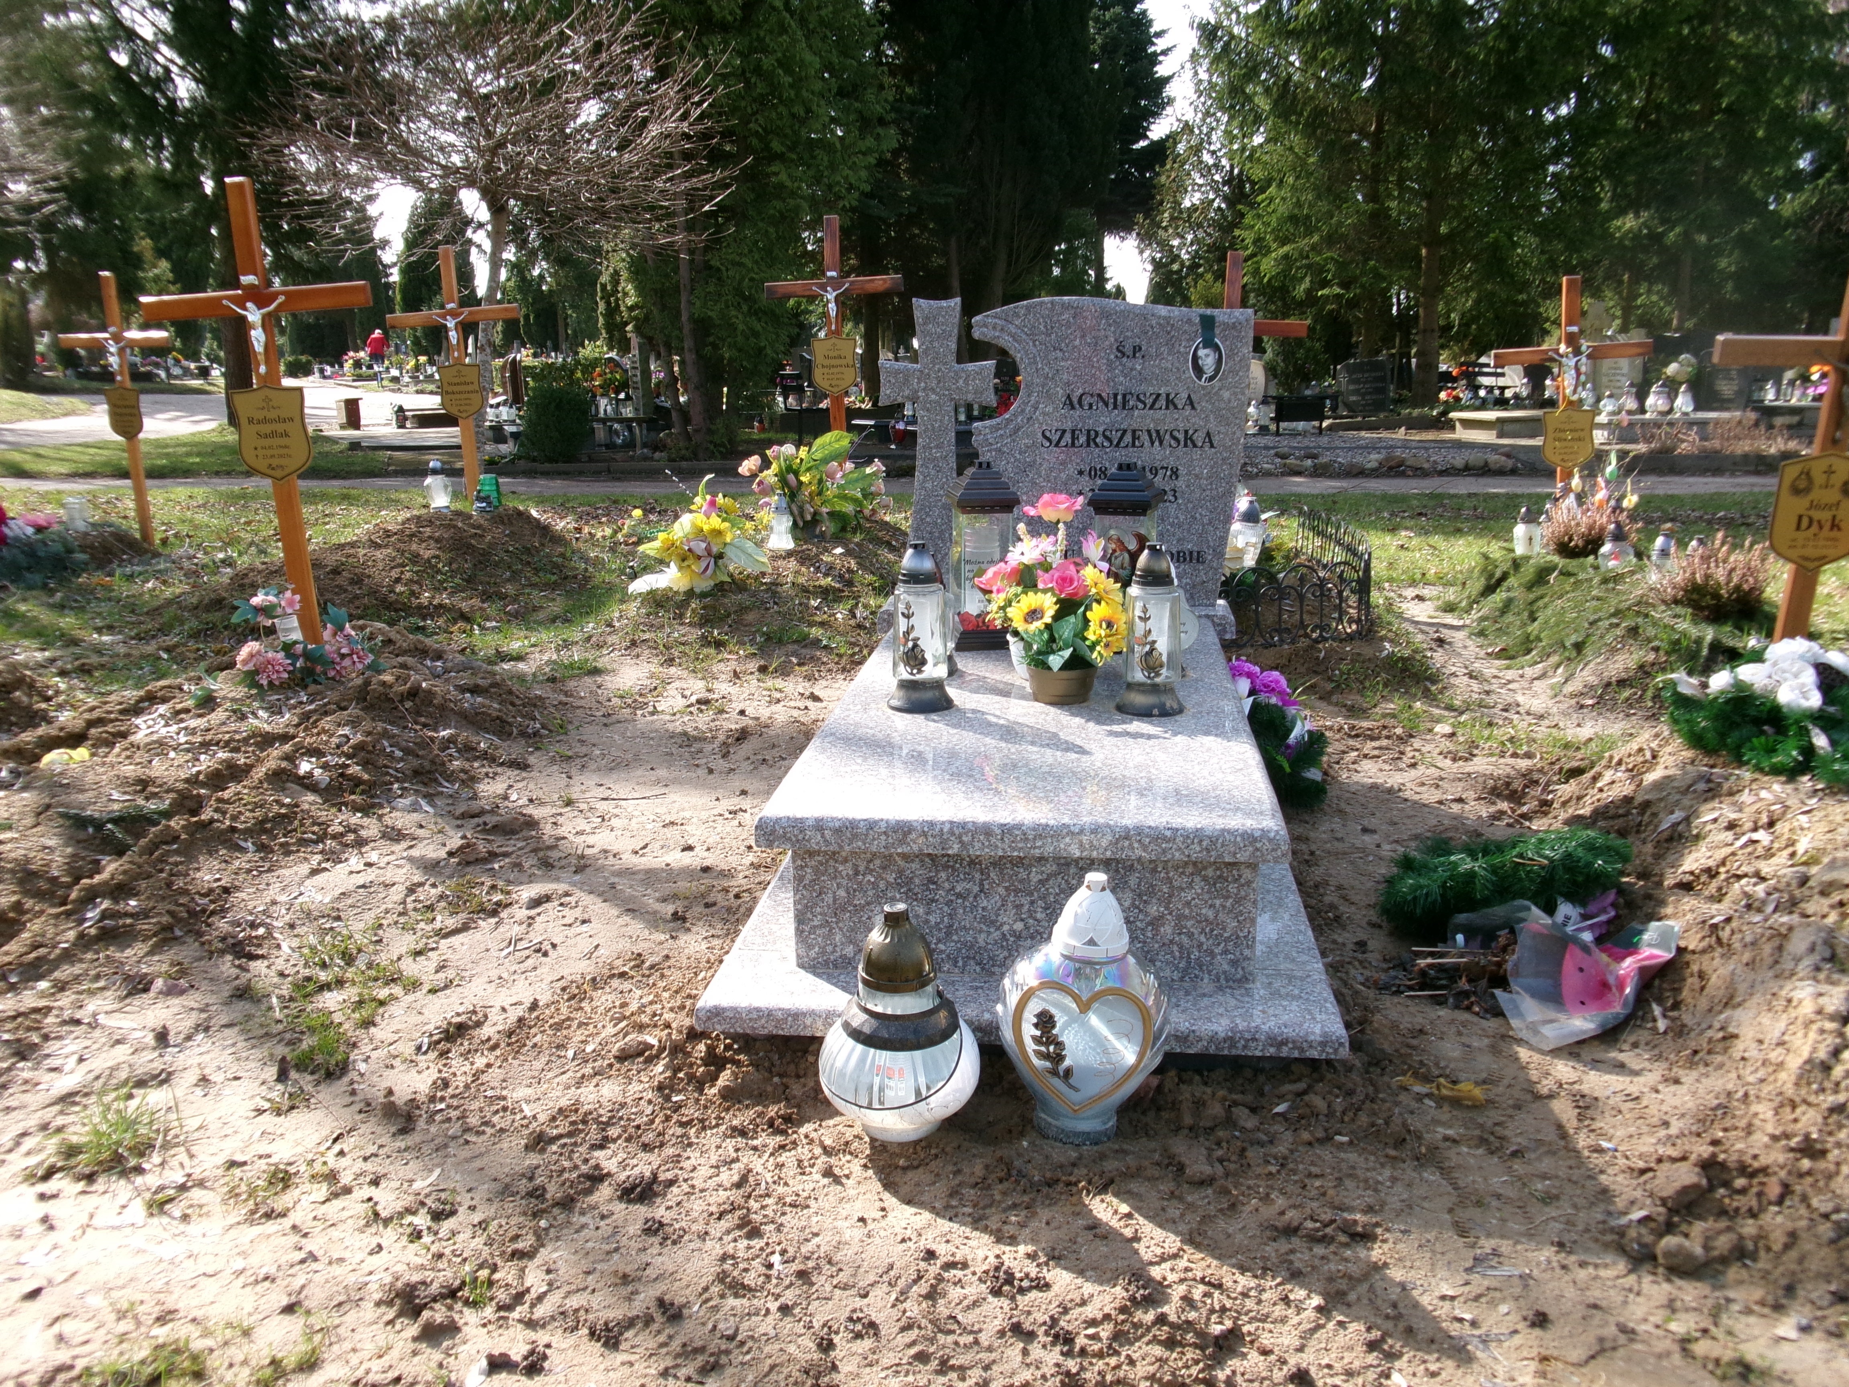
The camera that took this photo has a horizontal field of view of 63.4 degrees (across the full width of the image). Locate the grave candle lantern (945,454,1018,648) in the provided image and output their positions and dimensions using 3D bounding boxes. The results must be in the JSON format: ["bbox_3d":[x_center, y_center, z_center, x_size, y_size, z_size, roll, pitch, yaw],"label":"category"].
[{"bbox_3d":[0.147,-0.335,3.566,0.150,0.438,0.150,-3,13,-9],"label":"grave candle lantern"}]

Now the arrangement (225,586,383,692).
[{"bbox_3d":[-1.688,-0.148,4.080,0.370,0.230,0.260,-6,14,-22],"label":"arrangement"}]

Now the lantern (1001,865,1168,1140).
[{"bbox_3d":[0.219,0.419,2.032,0.230,0.365,0.180,4,14,8],"label":"lantern"}]

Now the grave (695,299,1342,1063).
[{"bbox_3d":[0.254,-0.262,3.073,0.959,1.116,2.143,1,13,7],"label":"grave"}]

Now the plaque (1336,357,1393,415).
[{"bbox_3d":[4.558,-3.166,15.500,0.570,0.600,0.100,1,13,7],"label":"plaque"}]

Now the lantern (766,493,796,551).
[{"bbox_3d":[-0.632,-0.755,6.563,0.127,0.231,0.121,1,13,7],"label":"lantern"}]

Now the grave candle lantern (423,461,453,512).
[{"bbox_3d":[-2.336,-0.995,7.155,0.135,0.234,0.129,1,13,7],"label":"grave candle lantern"}]

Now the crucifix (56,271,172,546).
[{"bbox_3d":[-3.932,-1.391,7.396,0.655,1.339,0.080,1,14,15],"label":"crucifix"}]

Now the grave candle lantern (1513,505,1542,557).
[{"bbox_3d":[2.633,-0.716,6.517,0.120,0.205,0.114,1,13,7],"label":"grave candle lantern"}]

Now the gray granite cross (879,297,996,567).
[{"bbox_3d":[0.040,-0.643,4.004,0.310,0.799,0.080,1,13,7],"label":"gray granite cross"}]

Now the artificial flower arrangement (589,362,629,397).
[{"bbox_3d":[-3.334,-3.304,15.800,0.427,0.397,0.340,1,13,7],"label":"artificial flower arrangement"}]

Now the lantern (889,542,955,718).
[{"bbox_3d":[-0.008,-0.131,2.901,0.129,0.319,0.129,-1,14,0],"label":"lantern"}]

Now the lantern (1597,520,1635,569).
[{"bbox_3d":[2.590,-0.546,5.578,0.137,0.195,0.137,6,15,24],"label":"lantern"}]

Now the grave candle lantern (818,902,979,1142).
[{"bbox_3d":[-0.035,0.427,1.948,0.211,0.318,0.211,-1,13,0],"label":"grave candle lantern"}]

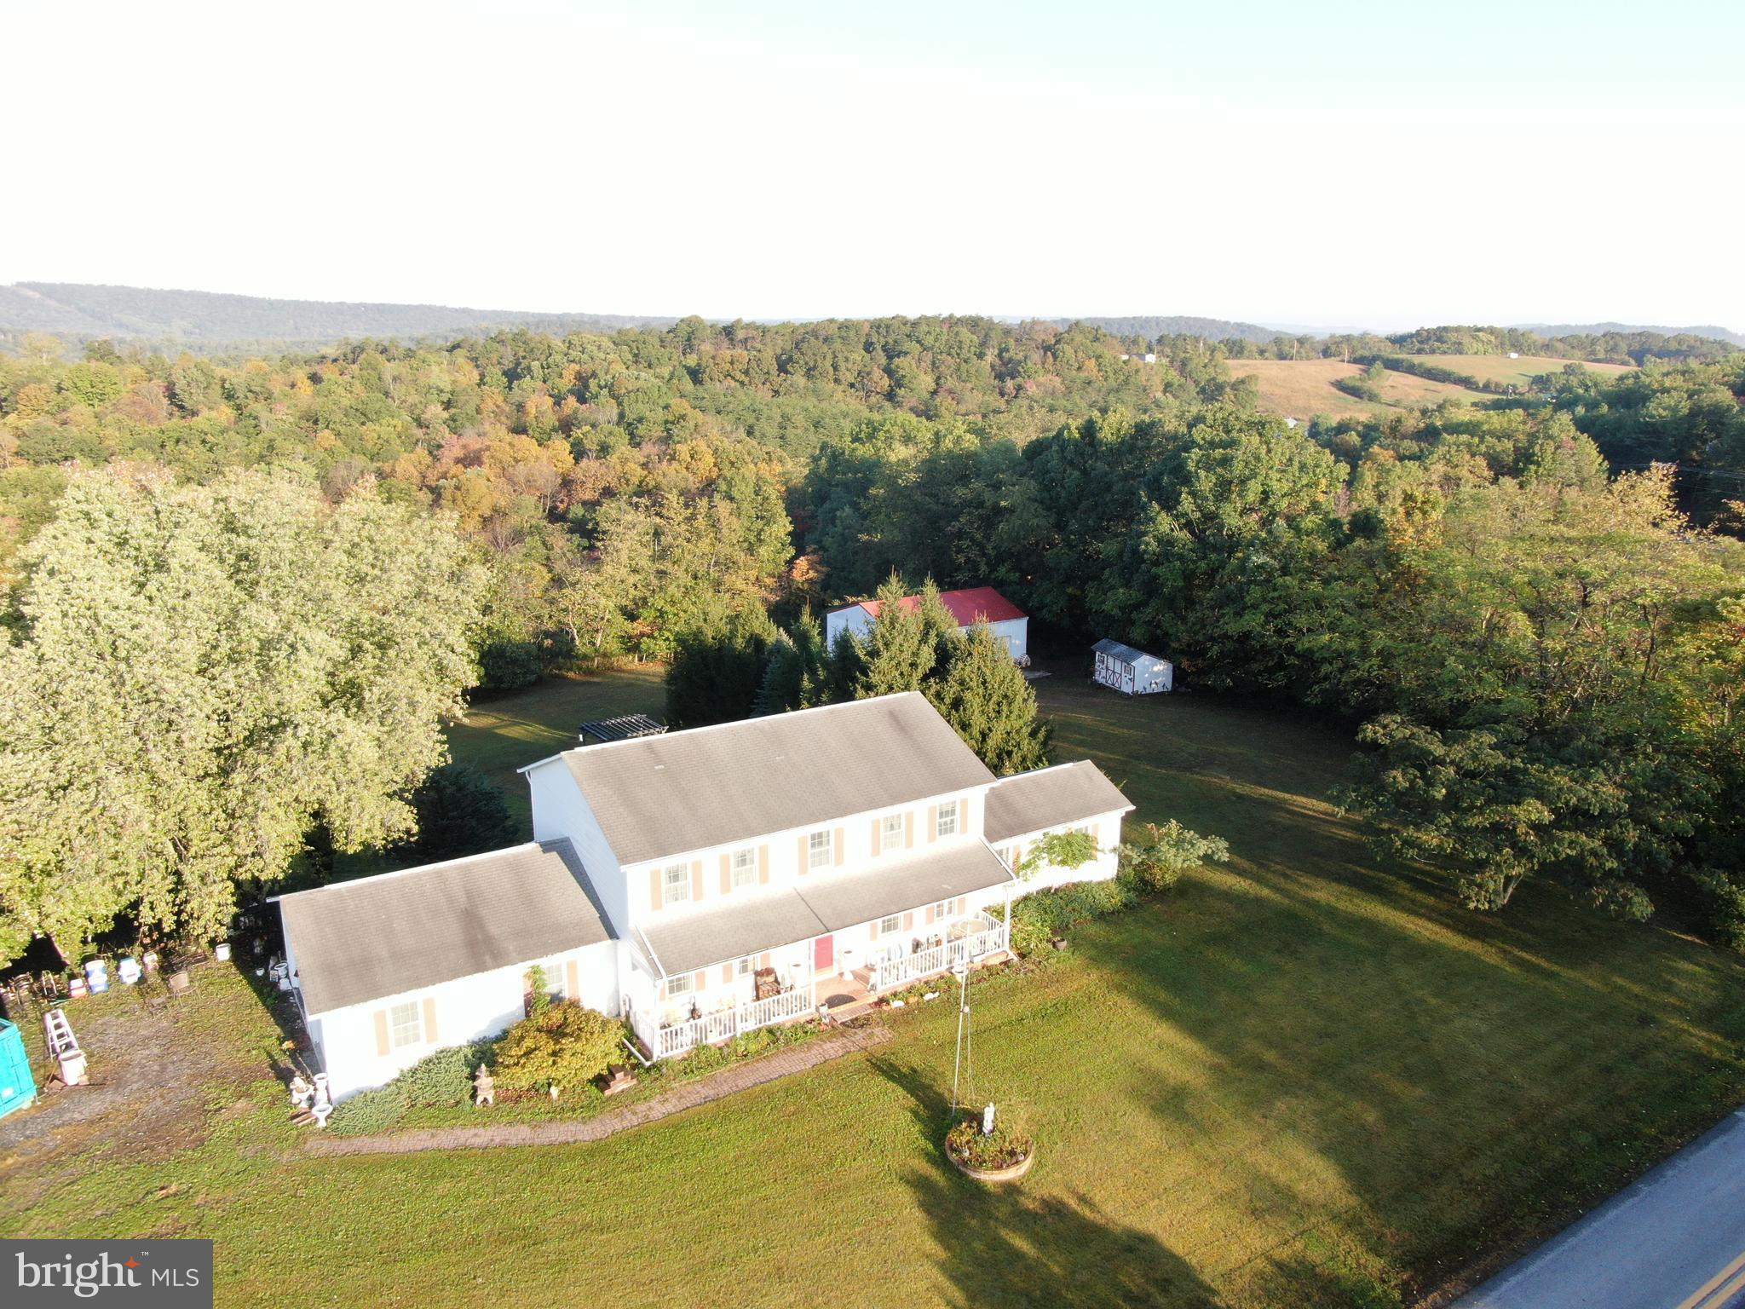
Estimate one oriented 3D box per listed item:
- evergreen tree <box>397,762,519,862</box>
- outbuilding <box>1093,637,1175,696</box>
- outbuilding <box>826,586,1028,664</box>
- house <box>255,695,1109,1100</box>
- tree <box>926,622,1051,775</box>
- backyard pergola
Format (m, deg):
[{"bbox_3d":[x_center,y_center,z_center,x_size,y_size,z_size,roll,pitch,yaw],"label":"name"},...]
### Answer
[{"bbox_3d":[-15.765,6.492,46.612,4.500,5.000,4.500,-8,17,-32],"label":"evergreen tree"},{"bbox_3d":[17.494,0.777,81.170,3.130,2.750,4.390,-5,15,-23],"label":"outbuilding"},{"bbox_3d":[4.000,-1.864,87.120,11.540,4.800,8.700,-9,17,-35],"label":"outbuilding"},{"bbox_3d":[-4.222,6.281,40.770,28.080,7.740,11.190,-8,17,-32],"label":"house"},{"bbox_3d":[5.177,2.257,58.016,6.100,8.300,6.100,1,14,0],"label":"tree"},{"bbox_3d":[-12.505,4.827,61.615,3.650,2.500,2.750,-8,17,-32],"label":"backyard pergola"}]

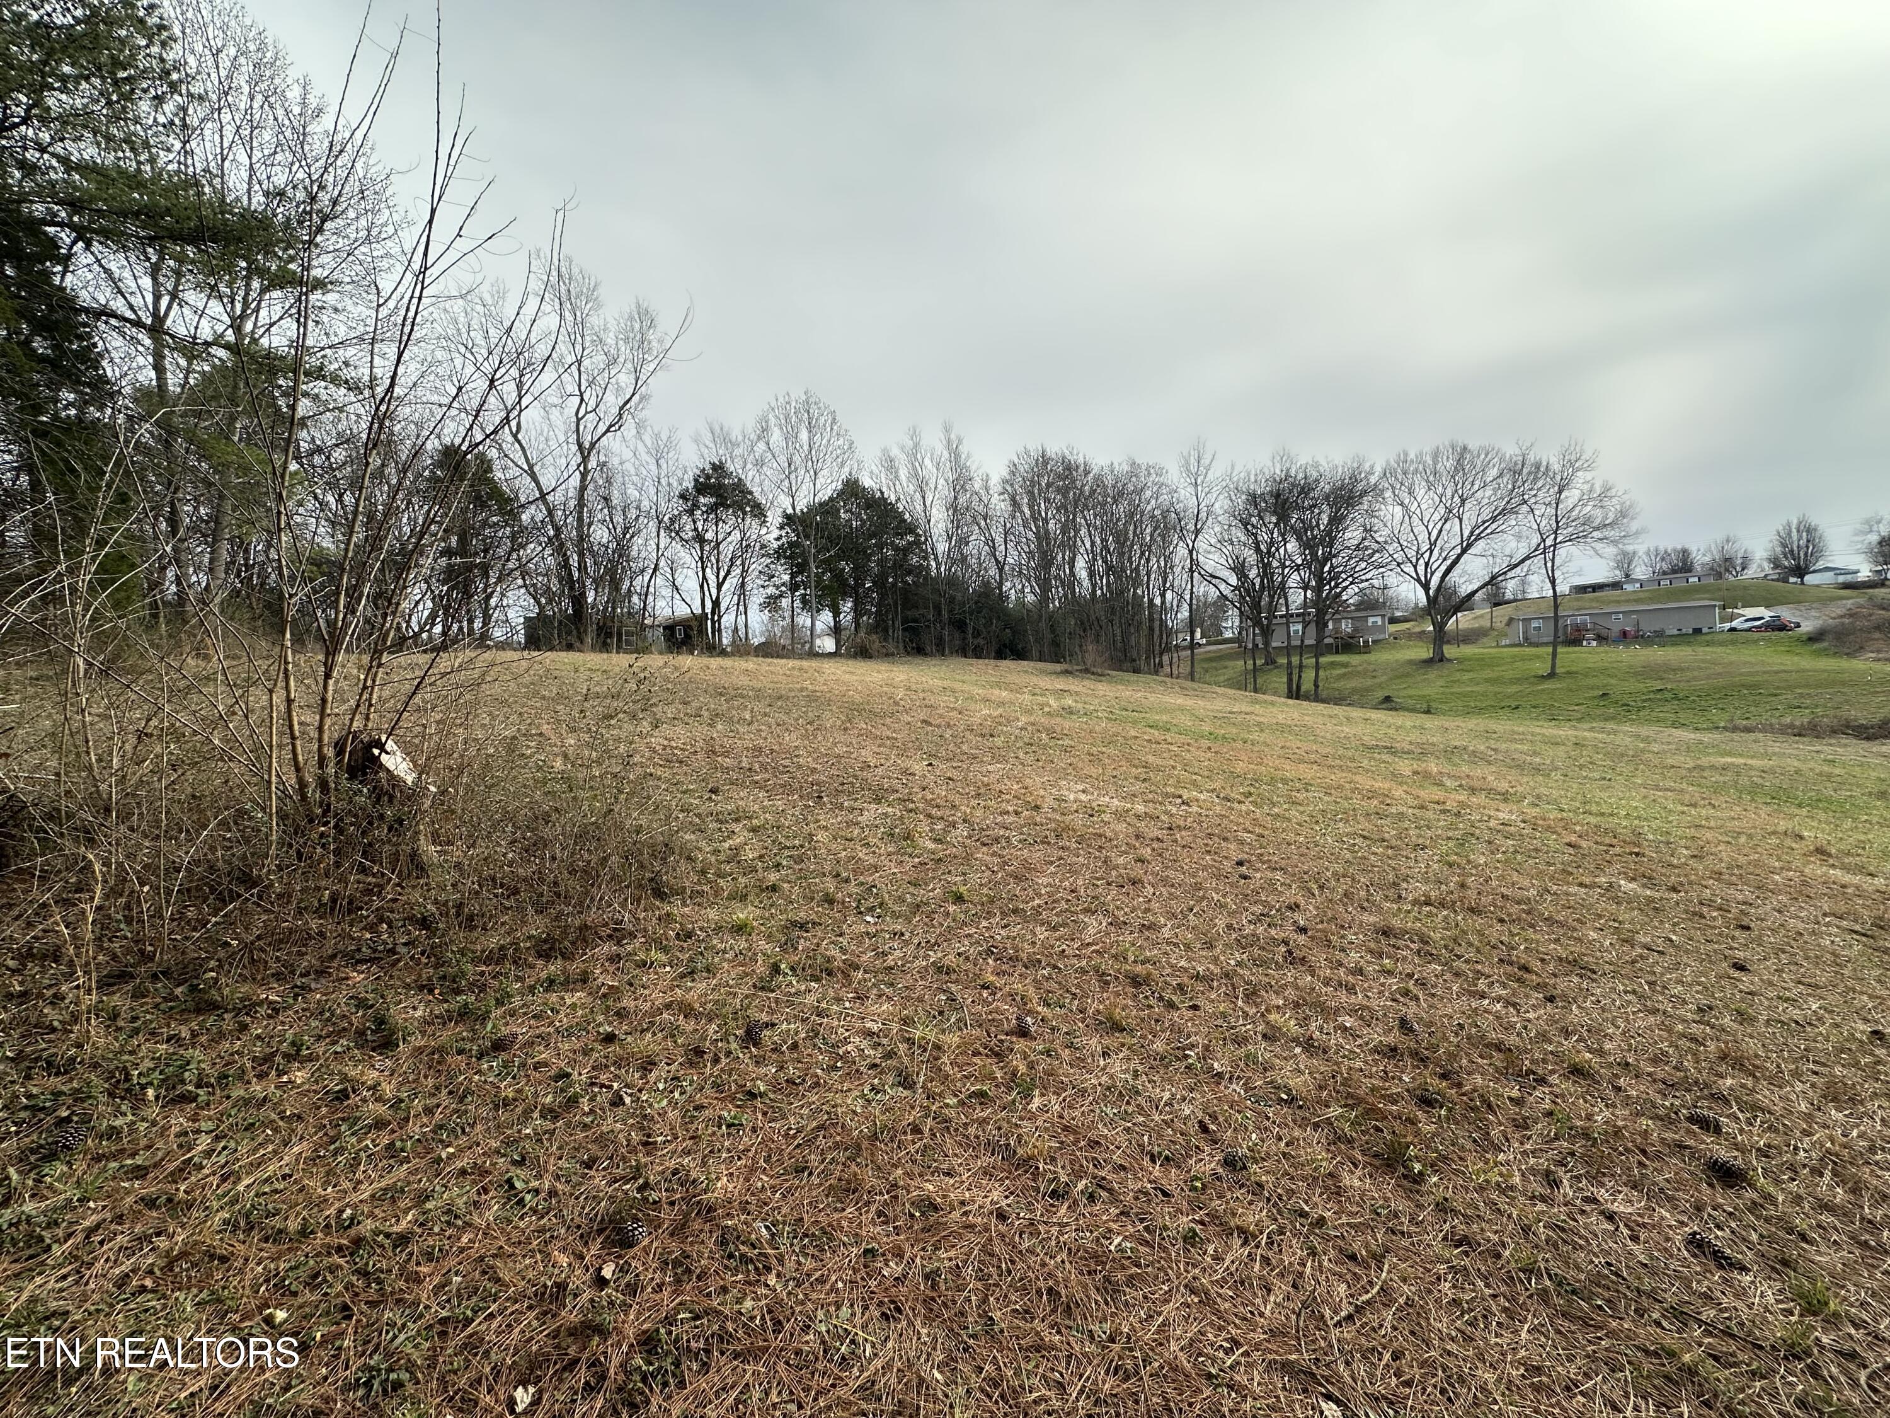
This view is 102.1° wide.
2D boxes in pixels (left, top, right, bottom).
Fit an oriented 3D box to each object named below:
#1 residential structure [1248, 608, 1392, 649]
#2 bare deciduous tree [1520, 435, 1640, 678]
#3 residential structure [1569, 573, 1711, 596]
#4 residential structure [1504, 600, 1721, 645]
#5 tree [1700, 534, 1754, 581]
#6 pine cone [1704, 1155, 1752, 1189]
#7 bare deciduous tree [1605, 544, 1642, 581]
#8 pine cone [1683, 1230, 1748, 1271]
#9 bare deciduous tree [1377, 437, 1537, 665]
[{"bbox_3d":[48.910,-10.271,101.564,16.600,4.100,8.000,-2,-2,19],"label":"residential structure"},{"bbox_3d":[47.289,-11.203,57.000,7.000,17.561,7.000,-3,-2,40],"label":"bare deciduous tree"},{"bbox_3d":[133.111,-24.250,147.889,19.800,4.000,8.000,-2,-2,23],"label":"residential structure"},{"bbox_3d":[81.676,-10.323,94.870,18.400,4.000,7.800,-2,-2,24],"label":"residential structure"},{"bbox_3d":[168.761,-32.509,165.000,8.000,10.518,8.500,0,-2,-44],"label":"tree"},{"bbox_3d":[2.495,1.470,2.434,0.065,0.060,0.100,-2,-2,-3],"label":"pine cone"},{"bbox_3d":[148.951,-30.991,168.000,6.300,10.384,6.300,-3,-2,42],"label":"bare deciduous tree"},{"bbox_3d":[2.091,1.471,2.072,0.060,0.055,0.120,-1,-2,-17],"label":"pine cone"},{"bbox_3d":[44.174,-13.577,66.000,12.000,19.123,11.500,-3,-2,34],"label":"bare deciduous tree"}]

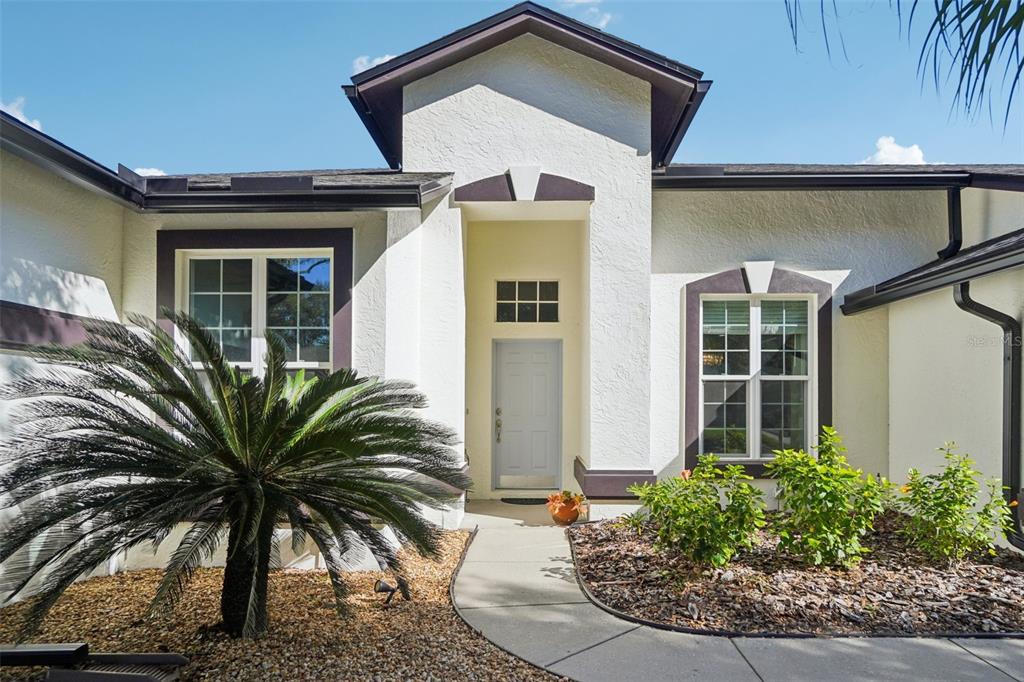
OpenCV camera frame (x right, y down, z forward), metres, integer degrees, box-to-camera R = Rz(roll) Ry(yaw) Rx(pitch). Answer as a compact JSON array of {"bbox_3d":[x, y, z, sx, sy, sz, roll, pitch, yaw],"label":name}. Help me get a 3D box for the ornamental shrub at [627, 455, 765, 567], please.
[{"bbox_3d":[1.620,1.490,4.750,1.150,0.980,1.000,0,-2,1],"label":"ornamental shrub"}]

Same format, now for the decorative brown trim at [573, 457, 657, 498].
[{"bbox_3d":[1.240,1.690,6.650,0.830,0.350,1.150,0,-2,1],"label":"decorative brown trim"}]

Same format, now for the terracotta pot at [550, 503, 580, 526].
[{"bbox_3d":[0.600,1.955,6.050,0.330,0.260,0.330,0,-2,0],"label":"terracotta pot"}]

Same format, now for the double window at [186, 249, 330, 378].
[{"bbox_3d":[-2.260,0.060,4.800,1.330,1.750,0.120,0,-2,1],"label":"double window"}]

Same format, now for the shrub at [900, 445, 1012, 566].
[{"bbox_3d":[3.880,1.420,4.700,0.880,1.060,0.880,0,-2,1],"label":"shrub"}]

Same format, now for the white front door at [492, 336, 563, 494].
[{"bbox_3d":[0.200,1.030,7.500,0.930,2.060,0.100,0,-2,1],"label":"white front door"}]

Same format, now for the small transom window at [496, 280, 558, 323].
[{"bbox_3d":[0.222,-0.546,7.500,0.870,0.585,0.090,0,-2,1],"label":"small transom window"}]

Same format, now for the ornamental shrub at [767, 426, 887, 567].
[{"bbox_3d":[2.770,1.370,4.750,0.950,1.220,0.950,0,-2,1],"label":"ornamental shrub"}]

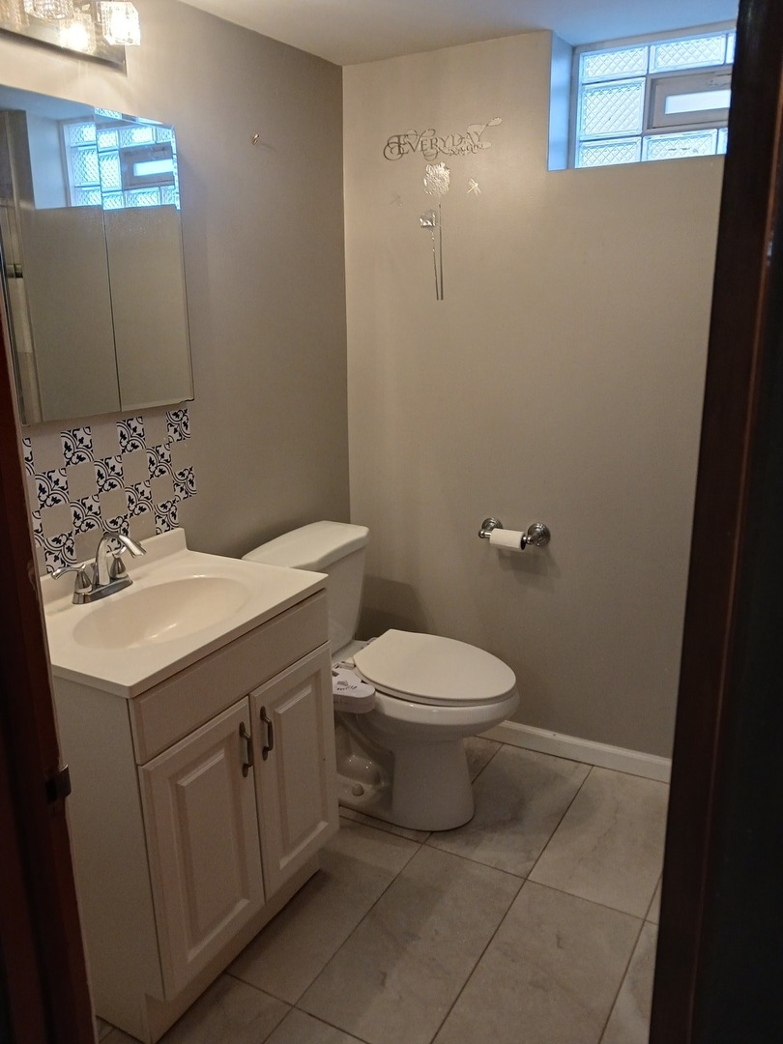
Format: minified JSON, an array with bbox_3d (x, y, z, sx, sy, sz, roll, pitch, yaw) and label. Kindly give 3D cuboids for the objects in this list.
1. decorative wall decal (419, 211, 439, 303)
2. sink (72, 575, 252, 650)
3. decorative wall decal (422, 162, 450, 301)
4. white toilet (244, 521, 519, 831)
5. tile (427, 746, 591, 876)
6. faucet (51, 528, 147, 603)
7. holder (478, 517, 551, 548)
[{"bbox_3d":[0.113,-0.809,2.451,0.064,0.269,0.006,8,18,28],"label":"decorative wall decal"},{"bbox_3d":[-0.477,0.248,1.730,0.298,0.139,0.418,8,18,28],"label":"sink"},{"bbox_3d":[0.134,-0.867,2.422,0.089,0.394,0.006,8,18,28],"label":"decorative wall decal"},{"bbox_3d":[0.009,0.463,2.365,0.751,0.756,0.448,8,18,28],"label":"white toilet"},{"bbox_3d":[0.368,0.844,2.413,0.301,0.012,0.603,8,18,28],"label":"tile"},{"bbox_3d":[-0.599,0.092,1.780,0.169,0.144,0.239,8,18,28],"label":"faucet"},{"bbox_3d":[0.366,0.043,2.507,0.224,0.072,0.080,8,18,28],"label":"holder"}]

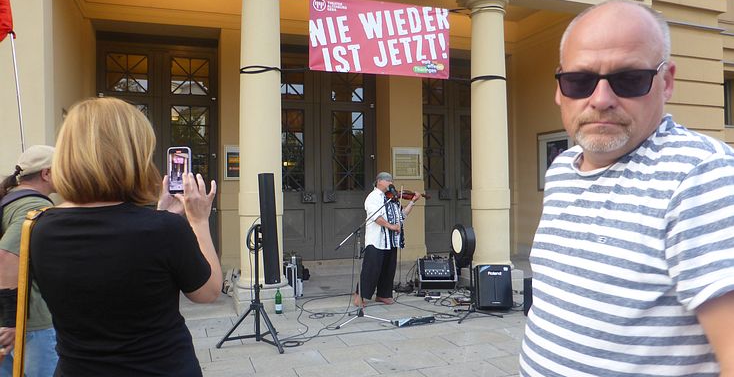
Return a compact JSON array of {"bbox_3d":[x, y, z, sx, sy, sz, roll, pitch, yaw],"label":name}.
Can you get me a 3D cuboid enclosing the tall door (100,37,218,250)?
[{"bbox_3d":[-3.631,-0.613,9.307,1.977,4.053,0.120,-1,0,-20],"label":"tall door"}]

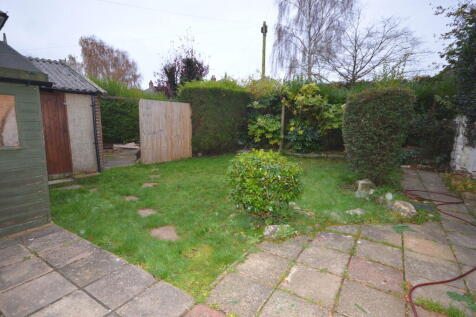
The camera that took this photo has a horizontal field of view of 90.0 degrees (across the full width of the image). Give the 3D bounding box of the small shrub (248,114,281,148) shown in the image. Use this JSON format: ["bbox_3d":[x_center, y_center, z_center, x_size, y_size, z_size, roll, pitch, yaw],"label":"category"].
[{"bbox_3d":[1.259,-1.171,11.157,1.400,1.550,1.200,1,8,6],"label":"small shrub"}]

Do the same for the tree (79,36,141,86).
[{"bbox_3d":[-11.862,-6.320,21.540,5.300,8.900,5.100,-4,9,-28],"label":"tree"}]

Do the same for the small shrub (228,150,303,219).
[{"bbox_3d":[0.365,0.312,3.374,0.960,0.900,0.900,0,8,0],"label":"small shrub"}]

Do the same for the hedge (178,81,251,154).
[{"bbox_3d":[-0.997,-1.457,9.421,0.950,2.550,3.300,7,10,42],"label":"hedge"}]

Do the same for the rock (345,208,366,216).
[{"bbox_3d":[1.631,0.716,3.293,0.280,0.090,0.170,4,9,27],"label":"rock"}]

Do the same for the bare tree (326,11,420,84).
[{"bbox_3d":[8.975,-5.328,16.918,6.200,8.500,5.800,5,9,30],"label":"bare tree"}]

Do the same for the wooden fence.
[{"bbox_3d":[-2.354,-0.903,8.066,0.060,1.960,2.053,6,10,37],"label":"wooden fence"}]

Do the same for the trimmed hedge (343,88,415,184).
[{"bbox_3d":[2.828,-0.375,4.689,1.180,1.880,1.050,5,9,31],"label":"trimmed hedge"}]

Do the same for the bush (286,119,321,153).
[{"bbox_3d":[2.610,-0.856,9.570,1.350,1.350,1.100,2,8,10],"label":"bush"}]

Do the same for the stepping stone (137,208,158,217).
[{"bbox_3d":[-1.267,0.759,3.330,0.280,0.040,0.260,-3,9,-22],"label":"stepping stone"}]

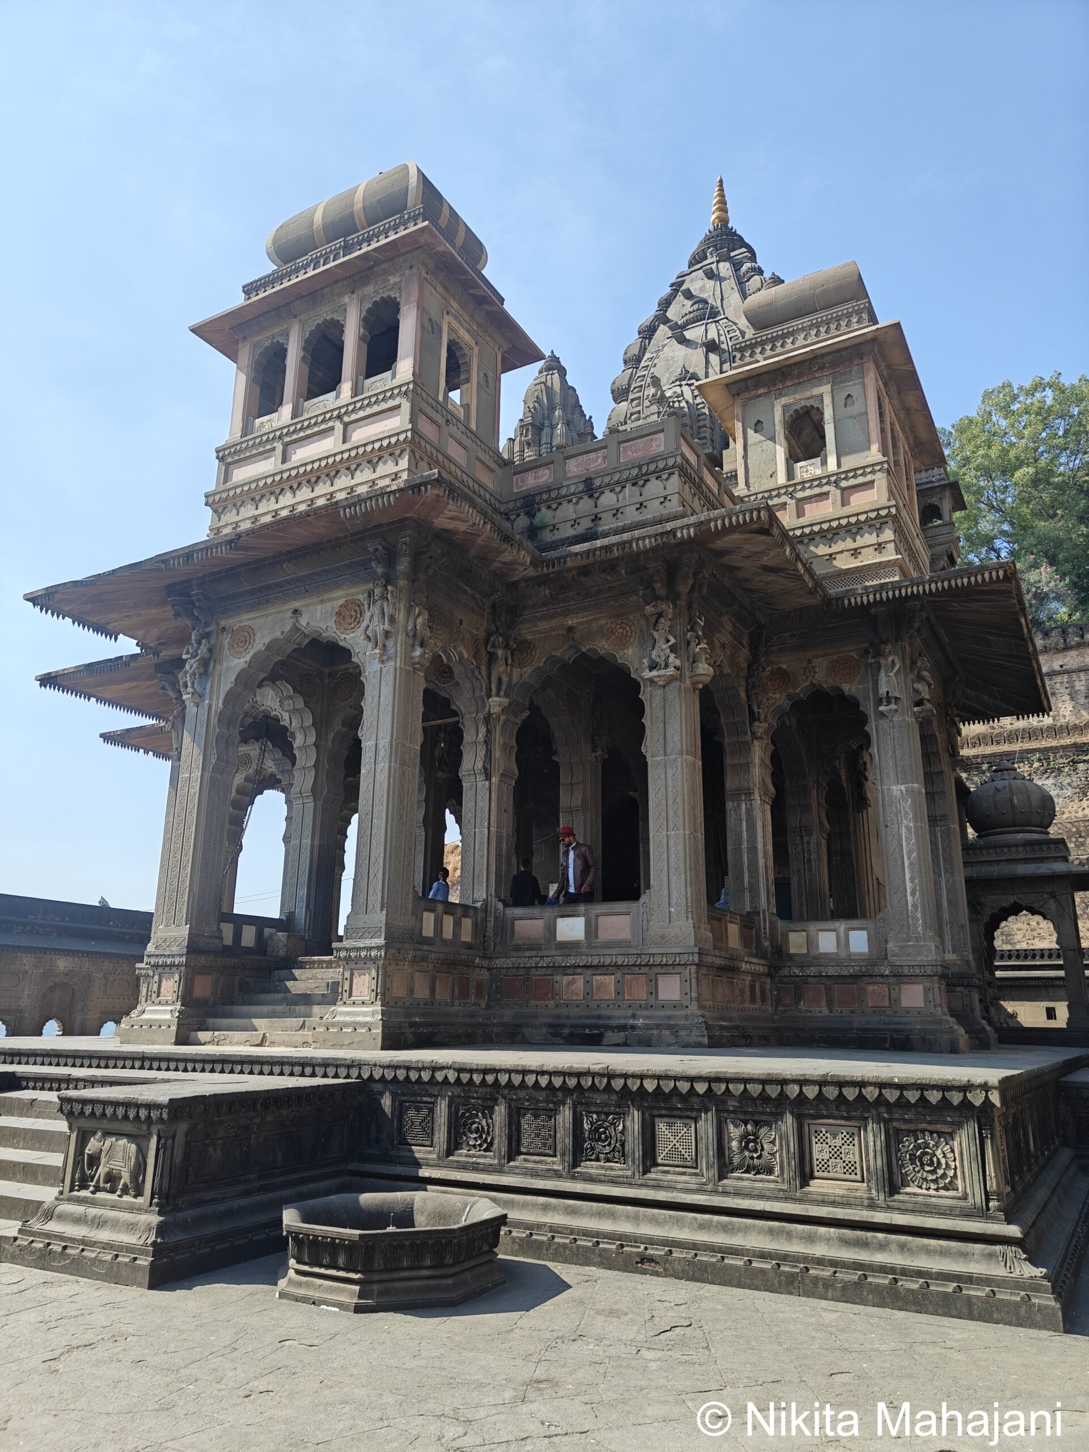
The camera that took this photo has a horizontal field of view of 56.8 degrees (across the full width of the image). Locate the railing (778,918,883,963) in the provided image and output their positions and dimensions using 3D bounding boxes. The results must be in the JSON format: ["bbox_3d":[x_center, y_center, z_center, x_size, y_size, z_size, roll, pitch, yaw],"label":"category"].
[{"bbox_3d":[4.074,3.029,14.255,1.480,0.570,0.170,-8,-19,28],"label":"railing"}]

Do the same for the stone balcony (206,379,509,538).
[{"bbox_3d":[-2.724,-3.357,14.815,3.699,1.550,2.435,-8,-19,28],"label":"stone balcony"}]

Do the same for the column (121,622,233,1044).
[{"bbox_3d":[-4.545,1.283,13.220,0.864,5.508,0.783,-8,-19,28],"label":"column"}]

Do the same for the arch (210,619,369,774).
[{"bbox_3d":[-3.333,-0.386,13.723,2.650,2.080,0.460,-8,-19,28],"label":"arch"}]

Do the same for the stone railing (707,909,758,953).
[{"bbox_3d":[2.536,2.822,13.621,0.170,0.570,2.000,-8,-19,28],"label":"stone railing"}]

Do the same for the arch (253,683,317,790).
[{"bbox_3d":[-3.922,0.148,14.543,0.524,1.431,1.512,-8,-19,28],"label":"arch"}]

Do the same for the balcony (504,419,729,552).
[{"bbox_3d":[1.196,-2.942,15.102,2.786,1.577,2.592,-8,-19,28],"label":"balcony"}]

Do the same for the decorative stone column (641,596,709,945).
[{"bbox_3d":[1.715,0.647,13.106,0.640,4.500,0.650,-8,-19,28],"label":"decorative stone column"}]

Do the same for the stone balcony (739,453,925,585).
[{"bbox_3d":[5.085,-2.572,17.068,2.500,2.050,3.750,-8,-19,28],"label":"stone balcony"}]

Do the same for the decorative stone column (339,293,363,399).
[{"bbox_3d":[-2.675,-5.286,14.283,0.232,1.663,0.243,-8,-19,28],"label":"decorative stone column"}]

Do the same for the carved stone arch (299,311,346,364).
[{"bbox_3d":[-3.230,-5.887,15.289,0.920,0.870,0.250,-8,-19,28],"label":"carved stone arch"}]

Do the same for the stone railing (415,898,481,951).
[{"bbox_3d":[-1.203,2.431,12.116,0.189,0.616,1.404,-8,-19,28],"label":"stone railing"}]

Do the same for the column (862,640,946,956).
[{"bbox_3d":[4.921,1.036,13.793,0.626,4.358,0.610,-8,-19,28],"label":"column"}]

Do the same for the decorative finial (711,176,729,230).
[{"bbox_3d":[6.436,-19.237,36.966,0.660,2.420,0.660,-8,-19,28],"label":"decorative finial"}]

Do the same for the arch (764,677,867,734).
[{"bbox_3d":[3.963,-0.150,14.701,1.474,1.026,0.459,-8,-19,28],"label":"arch"}]

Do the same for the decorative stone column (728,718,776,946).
[{"bbox_3d":[3.120,1.655,15.404,0.550,3.550,0.560,-8,-19,28],"label":"decorative stone column"}]

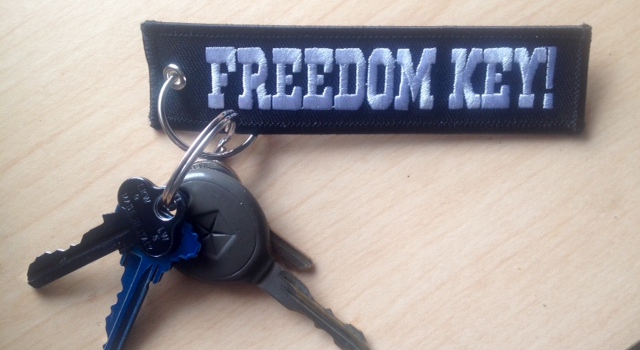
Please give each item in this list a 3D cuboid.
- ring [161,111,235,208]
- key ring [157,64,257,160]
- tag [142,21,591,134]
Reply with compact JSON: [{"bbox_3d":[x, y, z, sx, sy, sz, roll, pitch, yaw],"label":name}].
[{"bbox_3d":[-0.034,-0.004,0.182,0.004,0.032,0.032,38,84,1],"label":"ring"},{"bbox_3d":[-0.032,-0.020,0.190,0.030,0.004,0.030,0,97,-7],"label":"key ring"},{"bbox_3d":[0.014,-0.029,0.192,0.131,0.005,0.031,0,97,0],"label":"tag"}]

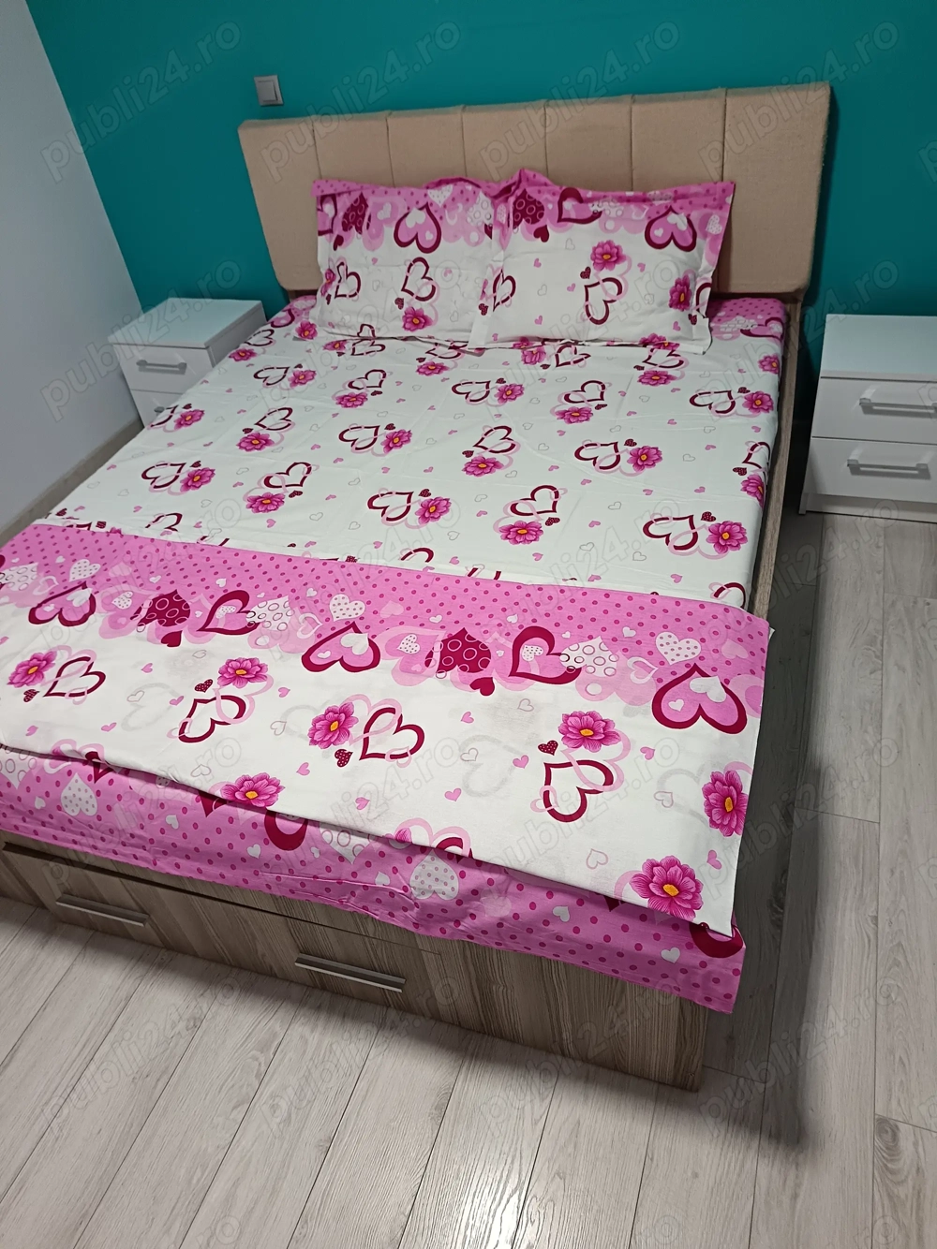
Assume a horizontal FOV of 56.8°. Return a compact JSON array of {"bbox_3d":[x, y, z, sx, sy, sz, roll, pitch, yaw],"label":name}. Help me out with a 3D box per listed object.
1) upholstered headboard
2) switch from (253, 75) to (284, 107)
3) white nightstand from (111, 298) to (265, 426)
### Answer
[{"bbox_3d":[0.126,-1.233,2.538,1.675,0.505,0.061,8,44,19],"label":"upholstered headboard"},{"bbox_3d":[-0.621,-1.663,2.697,0.082,0.081,0.012,8,44,19],"label":"switch"},{"bbox_3d":[-0.976,-0.913,3.212,0.413,0.443,0.366,10,45,21],"label":"white nightstand"}]

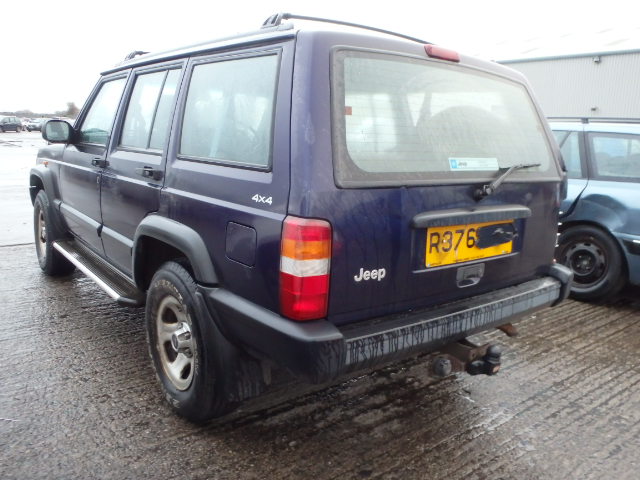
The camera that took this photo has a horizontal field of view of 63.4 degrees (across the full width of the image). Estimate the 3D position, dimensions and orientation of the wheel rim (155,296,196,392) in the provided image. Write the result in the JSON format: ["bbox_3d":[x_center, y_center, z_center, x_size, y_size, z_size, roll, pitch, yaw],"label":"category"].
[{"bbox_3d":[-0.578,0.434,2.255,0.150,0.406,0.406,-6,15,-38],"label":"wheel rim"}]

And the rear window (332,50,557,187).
[{"bbox_3d":[0.531,-0.443,1.996,1.330,0.450,0.060,-6,-9,-38],"label":"rear window"}]

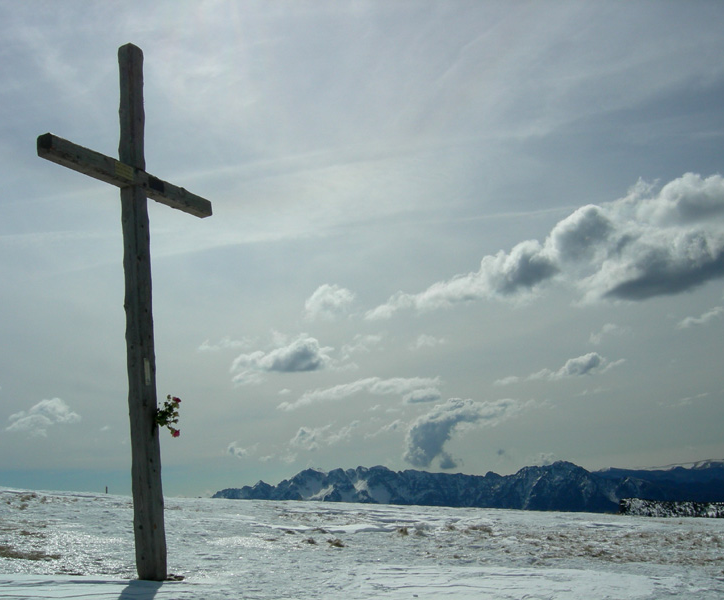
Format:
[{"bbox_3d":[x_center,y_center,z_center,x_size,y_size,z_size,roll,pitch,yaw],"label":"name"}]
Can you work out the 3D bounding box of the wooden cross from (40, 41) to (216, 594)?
[{"bbox_3d":[-2.223,-0.071,8.348,0.195,5.490,2.420,-12,-14,24],"label":"wooden cross"}]

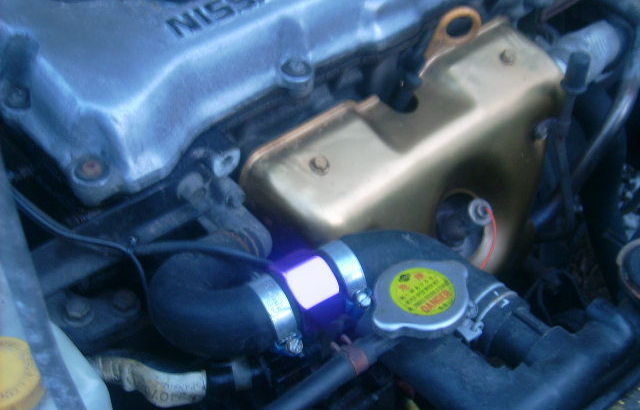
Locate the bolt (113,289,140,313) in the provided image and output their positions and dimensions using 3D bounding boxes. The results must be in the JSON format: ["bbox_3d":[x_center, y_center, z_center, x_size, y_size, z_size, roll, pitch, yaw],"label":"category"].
[{"bbox_3d":[-0.113,0.057,0.596,0.015,0.008,0.015,-29,52,-29],"label":"bolt"}]

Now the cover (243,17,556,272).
[{"bbox_3d":[0.058,-0.003,0.683,0.227,0.143,0.086,-29,52,-29],"label":"cover"}]

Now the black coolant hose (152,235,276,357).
[{"bbox_3d":[-0.059,0.051,0.571,0.071,0.051,0.083,-29,52,-29],"label":"black coolant hose"}]

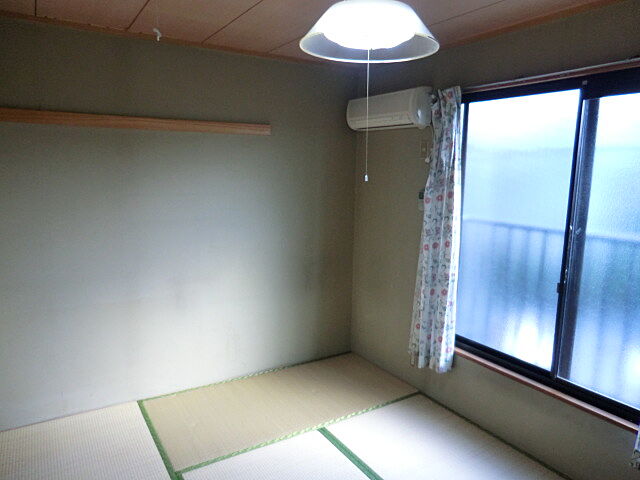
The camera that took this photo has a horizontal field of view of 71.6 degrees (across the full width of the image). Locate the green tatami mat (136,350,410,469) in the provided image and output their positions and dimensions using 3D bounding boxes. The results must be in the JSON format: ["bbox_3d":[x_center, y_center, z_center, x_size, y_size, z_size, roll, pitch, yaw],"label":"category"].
[{"bbox_3d":[-0.246,1.159,3.205,1.804,0.031,0.877,-5,11,-32],"label":"green tatami mat"}]

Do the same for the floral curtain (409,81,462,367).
[{"bbox_3d":[0.767,-0.023,2.952,0.148,1.878,0.303,-5,11,-32],"label":"floral curtain"}]

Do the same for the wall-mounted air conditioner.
[{"bbox_3d":[0.489,-0.947,3.272,0.184,0.249,0.758,-5,11,-32],"label":"wall-mounted air conditioner"}]

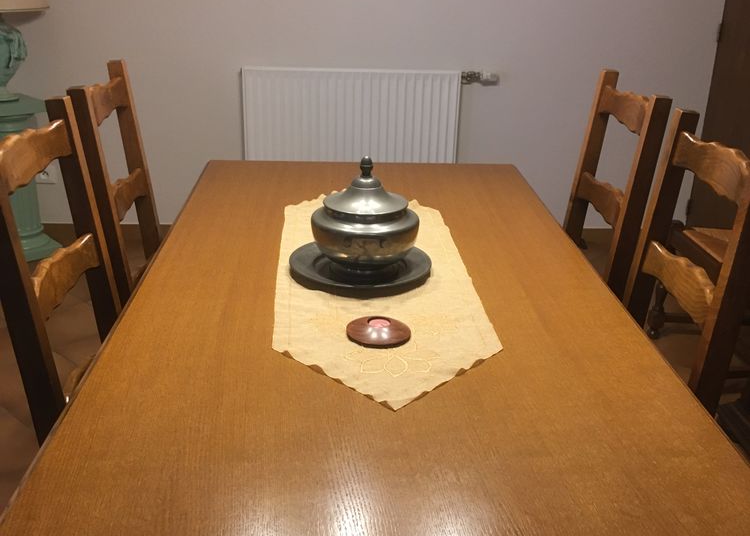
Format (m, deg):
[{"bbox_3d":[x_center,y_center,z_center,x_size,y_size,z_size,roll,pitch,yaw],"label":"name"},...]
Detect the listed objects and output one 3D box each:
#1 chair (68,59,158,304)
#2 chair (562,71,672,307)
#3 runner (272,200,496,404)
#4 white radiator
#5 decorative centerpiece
[{"bbox_3d":[-0.371,0.090,2.059,0.525,1.110,0.455,0,21,-4],"label":"chair"},{"bbox_3d":[0.325,0.098,2.087,0.525,1.110,0.455,0,21,-3],"label":"chair"},{"bbox_3d":[-0.005,-0.011,1.767,0.395,0.010,1.180,0,21,-4],"label":"runner"},{"bbox_3d":[-0.117,-0.594,3.903,0.975,0.640,0.100,0,21,-3],"label":"white radiator"},{"bbox_3d":[-0.027,-0.106,1.688,0.291,0.241,0.291,0,21,-3],"label":"decorative centerpiece"}]

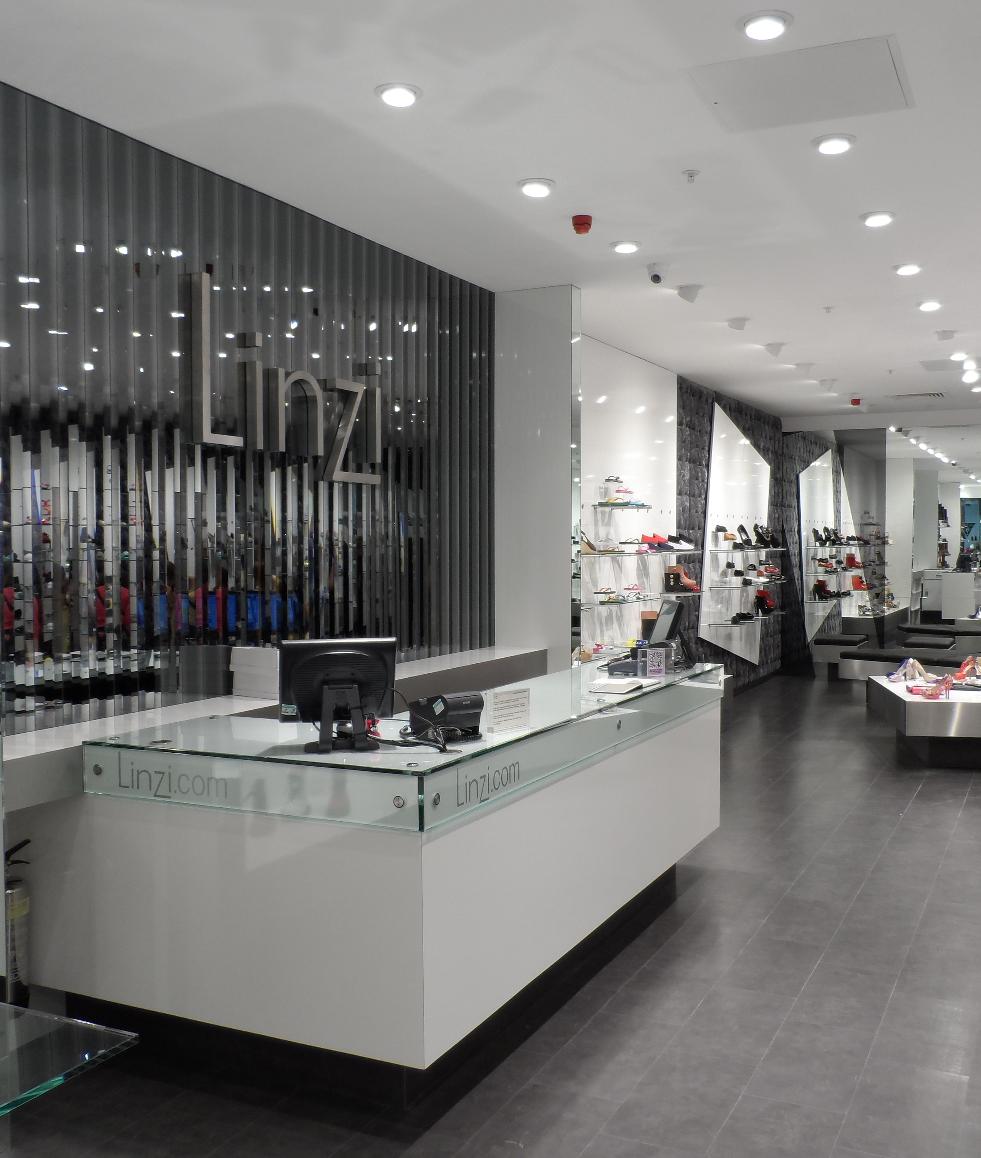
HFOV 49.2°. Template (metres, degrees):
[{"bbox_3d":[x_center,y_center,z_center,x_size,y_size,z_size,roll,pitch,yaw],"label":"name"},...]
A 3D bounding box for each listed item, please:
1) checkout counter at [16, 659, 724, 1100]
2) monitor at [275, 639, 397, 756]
[{"bbox_3d":[-0.152,0.991,4.620,1.440,1.020,3.020,1,2,27],"label":"checkout counter"},{"bbox_3d":[-0.486,0.359,3.414,0.375,0.335,0.200,-1,2,-14],"label":"monitor"}]

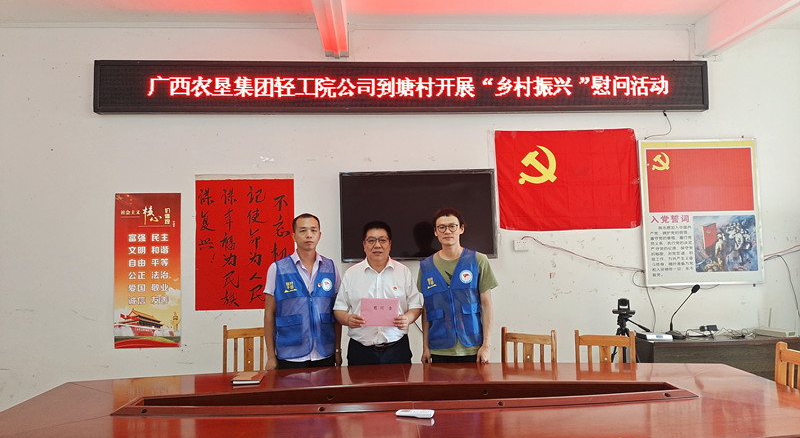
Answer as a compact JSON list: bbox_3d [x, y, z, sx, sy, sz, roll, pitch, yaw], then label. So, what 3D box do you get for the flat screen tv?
[{"bbox_3d":[0.149,-0.022,4.577,1.235,0.710,0.070,-1,-3,-3],"label":"flat screen tv"}]

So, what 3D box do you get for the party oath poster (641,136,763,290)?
[{"bbox_3d":[2.454,-0.052,4.697,0.994,1.187,0.034,-1,-2,-4],"label":"party oath poster"}]

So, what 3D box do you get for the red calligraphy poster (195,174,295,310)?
[{"bbox_3d":[-1.197,0.185,4.471,0.756,1.044,0.010,-1,-2,-4],"label":"red calligraphy poster"}]

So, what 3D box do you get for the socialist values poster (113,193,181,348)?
[{"bbox_3d":[-1.960,0.399,4.505,0.502,1.195,0.012,-1,-3,-3],"label":"socialist values poster"}]

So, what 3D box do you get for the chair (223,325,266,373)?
[{"bbox_3d":[-1.006,1.237,3.940,0.394,0.926,0.473,0,-2,-19],"label":"chair"}]

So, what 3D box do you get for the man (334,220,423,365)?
[{"bbox_3d":[-0.134,0.826,3.591,0.570,1.650,0.420,-1,-3,-2],"label":"man"}]

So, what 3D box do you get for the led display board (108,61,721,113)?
[{"bbox_3d":[0.077,-1.054,4.640,4.880,0.400,0.100,-1,-3,-3],"label":"led display board"}]

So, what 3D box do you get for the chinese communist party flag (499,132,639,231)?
[{"bbox_3d":[1.355,-0.315,4.645,1.154,0.805,0.030,-1,-2,-4],"label":"chinese communist party flag"}]

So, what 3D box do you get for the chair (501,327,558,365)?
[{"bbox_3d":[0.762,1.193,3.556,0.394,0.926,0.473,-2,-2,26],"label":"chair"}]

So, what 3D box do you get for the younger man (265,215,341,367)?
[{"bbox_3d":[-0.620,0.811,3.636,0.500,1.700,0.310,0,-3,-17],"label":"younger man"}]

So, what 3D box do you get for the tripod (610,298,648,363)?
[{"bbox_3d":[1.627,1.117,4.169,0.550,1.070,0.520,-1,-3,-3],"label":"tripod"}]

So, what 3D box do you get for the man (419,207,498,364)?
[{"bbox_3d":[0.377,0.801,3.758,0.522,1.738,0.315,-1,-2,7],"label":"man"}]

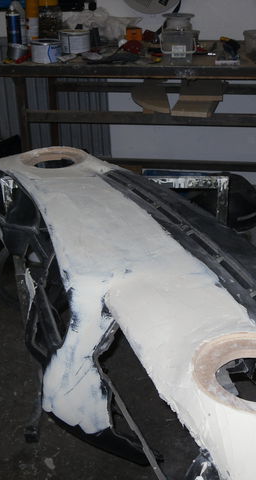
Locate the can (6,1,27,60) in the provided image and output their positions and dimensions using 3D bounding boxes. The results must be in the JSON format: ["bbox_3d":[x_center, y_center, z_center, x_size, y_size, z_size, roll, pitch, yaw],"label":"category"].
[{"bbox_3d":[-0.523,-0.960,2.964,0.065,0.237,0.065,3,28,8],"label":"can"}]

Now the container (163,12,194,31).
[{"bbox_3d":[0.216,-0.934,2.774,0.137,0.062,0.137,3,28,8],"label":"container"}]

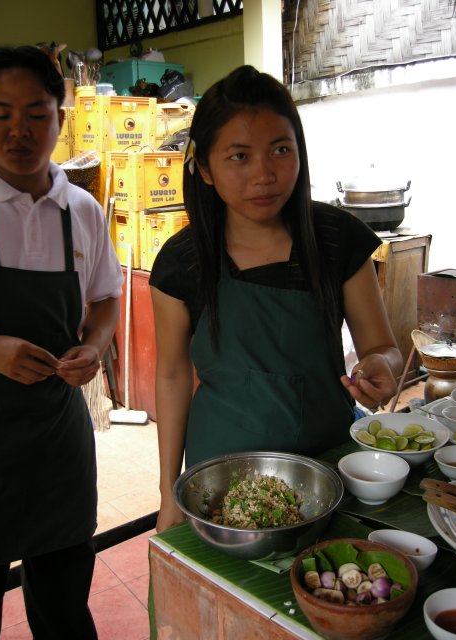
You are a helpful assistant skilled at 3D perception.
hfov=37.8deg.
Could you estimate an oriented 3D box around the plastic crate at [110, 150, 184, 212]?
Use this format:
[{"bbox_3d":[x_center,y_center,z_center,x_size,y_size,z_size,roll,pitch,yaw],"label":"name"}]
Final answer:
[{"bbox_3d":[-0.471,-0.827,3.923,0.400,0.322,0.293,-14,19,-43],"label":"plastic crate"}]

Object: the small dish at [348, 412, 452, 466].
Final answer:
[{"bbox_3d":[0.326,0.237,1.270,0.186,0.052,0.186,0,14,0],"label":"small dish"}]

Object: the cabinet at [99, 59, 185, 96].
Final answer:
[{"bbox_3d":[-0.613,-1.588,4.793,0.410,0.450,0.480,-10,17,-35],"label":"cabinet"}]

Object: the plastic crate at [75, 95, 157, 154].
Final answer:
[{"bbox_3d":[-0.693,-1.206,4.125,0.400,0.322,0.293,-13,19,-42],"label":"plastic crate"}]

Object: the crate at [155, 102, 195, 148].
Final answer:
[{"bbox_3d":[-0.341,-1.240,4.390,0.310,0.320,0.390,-1,14,-5],"label":"crate"}]

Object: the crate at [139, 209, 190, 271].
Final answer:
[{"bbox_3d":[-0.245,-0.453,3.757,0.400,0.322,0.293,-13,19,-41],"label":"crate"}]

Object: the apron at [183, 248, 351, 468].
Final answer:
[{"bbox_3d":[0.079,0.218,1.218,0.320,0.760,0.220,-3,14,-10],"label":"apron"}]

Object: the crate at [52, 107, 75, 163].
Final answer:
[{"bbox_3d":[-1.006,-1.194,4.298,0.310,0.320,0.380,-3,14,-11],"label":"crate"}]

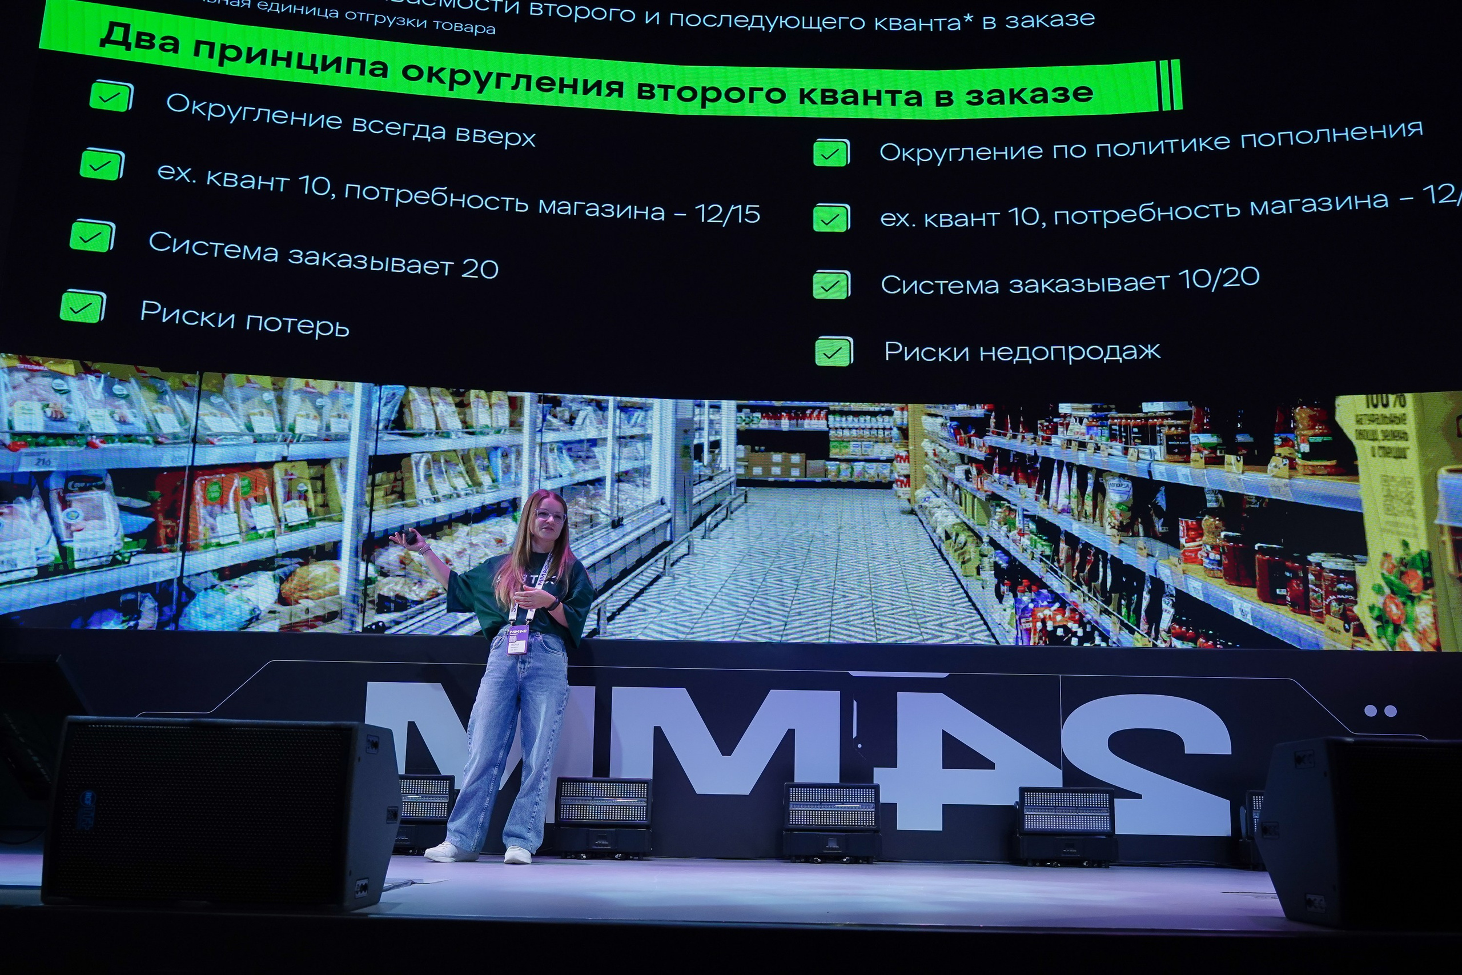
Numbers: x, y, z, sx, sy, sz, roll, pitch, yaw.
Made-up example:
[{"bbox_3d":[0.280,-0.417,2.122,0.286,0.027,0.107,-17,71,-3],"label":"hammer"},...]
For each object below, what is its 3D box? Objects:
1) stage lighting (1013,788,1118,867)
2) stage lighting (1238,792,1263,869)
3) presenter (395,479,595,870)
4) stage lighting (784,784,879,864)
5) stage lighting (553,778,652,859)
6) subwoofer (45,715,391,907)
[{"bbox_3d":[1.600,1.602,5.000,0.445,0.345,0.210,1,-11,0],"label":"stage lighting"},{"bbox_3d":[2.660,1.615,5.020,0.445,0.345,0.210,1,-11,0],"label":"stage lighting"},{"bbox_3d":[-1.100,0.848,4.880,0.900,1.660,0.470,2,-11,-7],"label":"presenter"},{"bbox_3d":[0.478,1.585,5.000,0.445,0.345,0.210,1,-11,0],"label":"stage lighting"},{"bbox_3d":[-0.607,1.563,5.000,0.445,0.345,0.210,1,-11,0],"label":"stage lighting"},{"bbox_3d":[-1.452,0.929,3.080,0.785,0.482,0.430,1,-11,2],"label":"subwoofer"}]

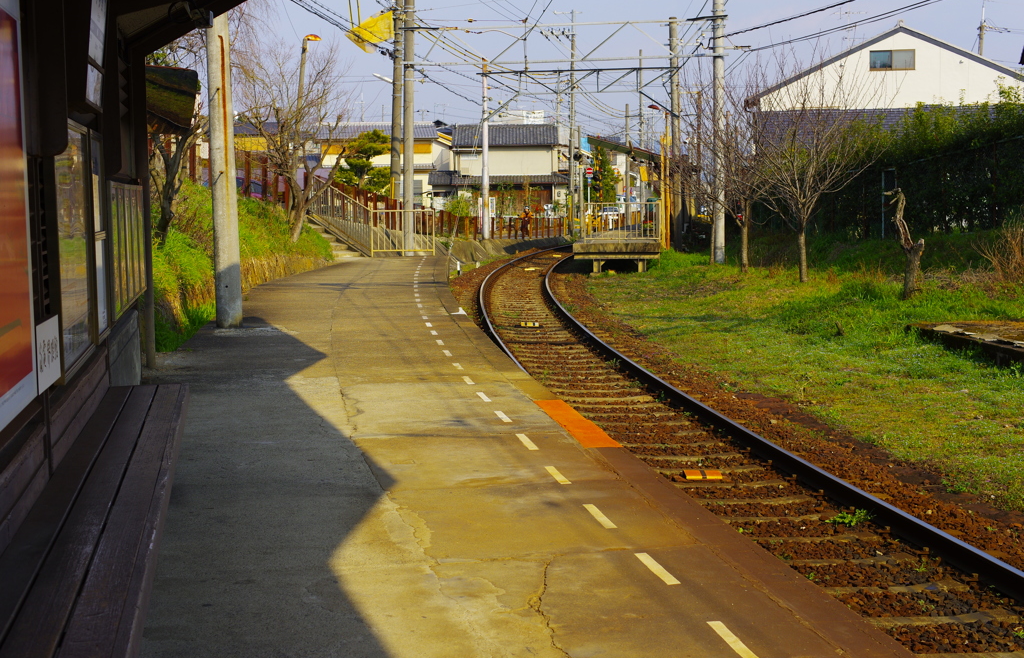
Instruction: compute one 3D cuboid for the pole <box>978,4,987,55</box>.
[{"bbox_3d":[20.879,-9.278,65.553,0.400,9.800,0.400,0,5,0],"label":"pole"}]

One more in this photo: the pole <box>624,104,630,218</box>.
[{"bbox_3d":[7.876,-11.329,101.617,0.260,8.400,0.260,0,5,0],"label":"pole"}]

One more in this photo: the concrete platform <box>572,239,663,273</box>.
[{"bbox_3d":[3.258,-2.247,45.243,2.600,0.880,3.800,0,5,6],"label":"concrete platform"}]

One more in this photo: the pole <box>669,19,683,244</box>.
[{"bbox_3d":[5.141,-6.156,46.162,0.320,7.400,0.320,-2,5,0],"label":"pole"}]

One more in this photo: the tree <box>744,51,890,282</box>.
[{"bbox_3d":[5.647,-3.000,27.306,2.700,4.250,2.500,0,5,0],"label":"tree"}]

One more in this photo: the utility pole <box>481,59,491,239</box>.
[{"bbox_3d":[-0.865,-5.876,48.231,0.260,5.900,0.260,0,5,0],"label":"utility pole"}]

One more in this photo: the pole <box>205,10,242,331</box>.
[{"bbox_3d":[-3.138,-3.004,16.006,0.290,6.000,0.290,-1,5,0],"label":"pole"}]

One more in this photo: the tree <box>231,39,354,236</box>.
[{"bbox_3d":[-4.527,-3.916,30.608,2.450,4.200,2.300,0,5,0],"label":"tree"}]

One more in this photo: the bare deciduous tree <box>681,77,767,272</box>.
[{"bbox_3d":[4.423,-3.179,30.318,1.950,4.000,1.900,0,5,0],"label":"bare deciduous tree"}]

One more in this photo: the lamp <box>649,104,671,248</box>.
[{"bbox_3d":[4.423,-4.586,44.299,0.680,4.400,0.280,0,5,6],"label":"lamp"}]

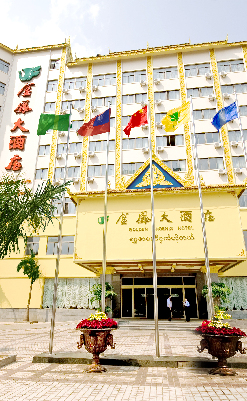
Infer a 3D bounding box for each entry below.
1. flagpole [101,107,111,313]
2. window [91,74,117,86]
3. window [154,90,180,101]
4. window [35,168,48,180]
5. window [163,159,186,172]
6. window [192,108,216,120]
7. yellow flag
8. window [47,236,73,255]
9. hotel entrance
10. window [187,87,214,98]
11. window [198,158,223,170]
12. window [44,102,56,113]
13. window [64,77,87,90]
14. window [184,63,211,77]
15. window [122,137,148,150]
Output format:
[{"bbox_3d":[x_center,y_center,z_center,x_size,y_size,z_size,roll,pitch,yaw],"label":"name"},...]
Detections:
[{"bbox_3d":[-0.703,0.257,10.438,0.130,10.750,0.130,-2,-20,8],"label":"flagpole"},{"bbox_3d":[-2.380,-15.028,31.177,2.969,1.722,0.180,-3,-19,7],"label":"window"},{"bbox_3d":[5.128,-12.039,28.968,2.947,1.388,0.200,-3,-19,7],"label":"window"},{"bbox_3d":[-9.056,-2.916,27.947,1.440,1.177,0.180,-3,-19,7],"label":"window"},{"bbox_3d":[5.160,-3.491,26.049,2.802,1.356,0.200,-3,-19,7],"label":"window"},{"bbox_3d":[8.622,-9.187,26.978,2.843,1.301,0.180,-2,-20,8],"label":"window"},{"bbox_3d":[2.079,-3.253,9.710,1.180,1.280,0.400,-3,-19,7],"label":"yellow flag"},{"bbox_3d":[-6.039,4.445,24.416,2.819,1.771,0.180,-2,-20,8],"label":"window"},{"bbox_3d":[3.093,8.499,21.924,6.694,3.419,0.500,-3,-19,7],"label":"hotel entrance"},{"bbox_3d":[8.440,-11.738,27.204,2.708,1.249,0.150,-2,-20,8],"label":"window"},{"bbox_3d":[8.850,-3.697,25.635,2.027,1.197,0.180,-3,-19,7],"label":"window"},{"bbox_3d":[-9.018,-11.422,30.831,1.324,1.469,0.200,-3,-19,7],"label":"window"},{"bbox_3d":[-5.953,-14.419,31.070,2.864,1.750,0.180,-2,-20,8],"label":"window"},{"bbox_3d":[8.918,-15.471,29.701,3.034,1.748,0.180,-3,-19,7],"label":"window"},{"bbox_3d":[1.382,-6.411,28.449,3.000,1.450,0.200,-3,-20,7],"label":"window"}]

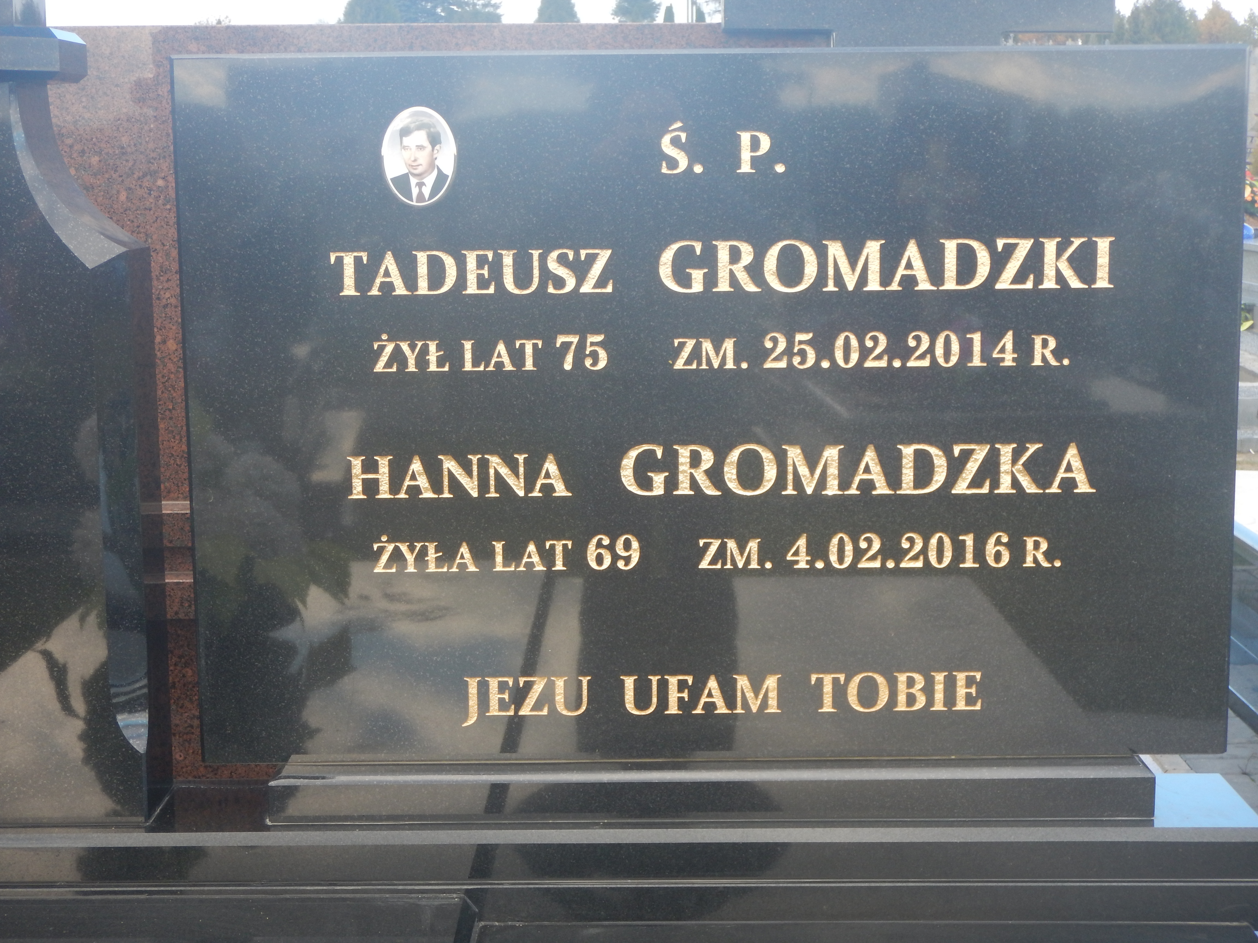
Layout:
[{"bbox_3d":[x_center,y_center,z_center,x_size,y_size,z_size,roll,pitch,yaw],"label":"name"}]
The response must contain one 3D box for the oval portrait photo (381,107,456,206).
[{"bbox_3d":[-0.253,-0.380,2.451,0.090,0.119,0.010,-1,8,0],"label":"oval portrait photo"}]

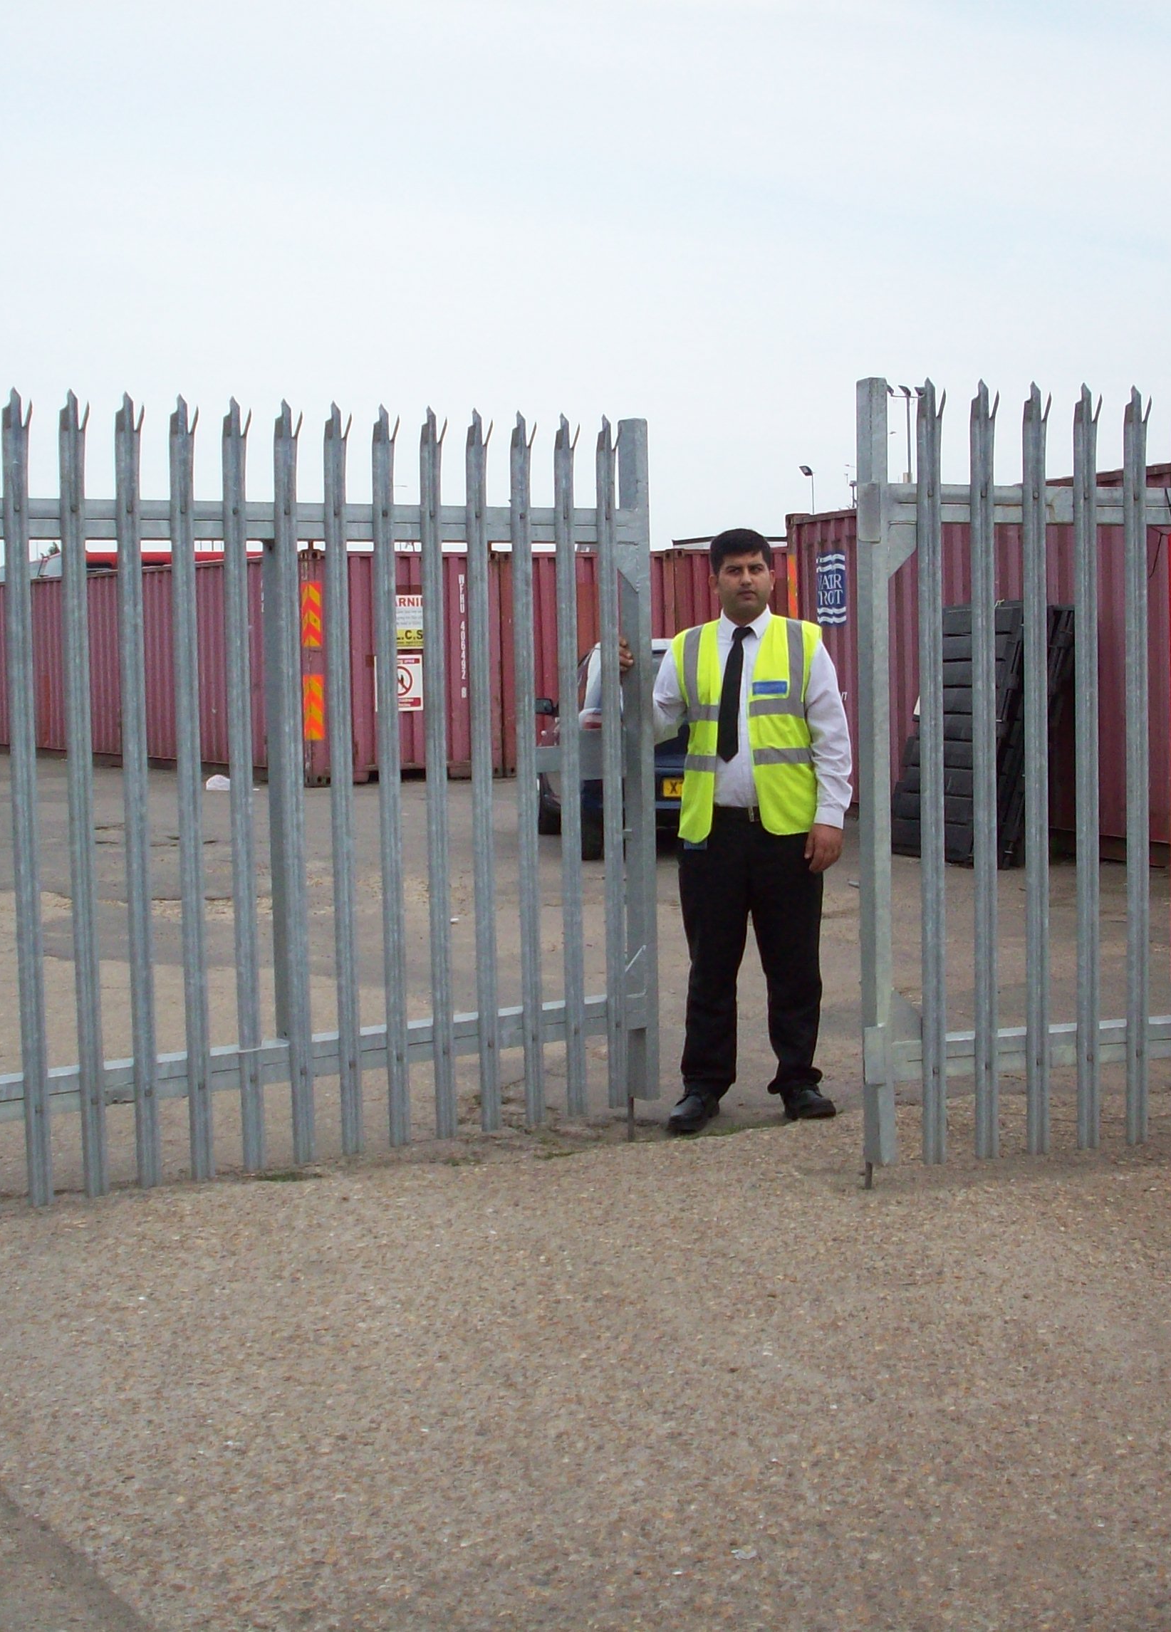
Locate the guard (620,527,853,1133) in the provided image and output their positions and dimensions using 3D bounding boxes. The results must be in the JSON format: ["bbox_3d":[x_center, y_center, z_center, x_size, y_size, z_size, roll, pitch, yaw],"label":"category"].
[{"bbox_3d":[0.440,0.025,6.790,0.680,1.730,0.450,-1,4,8],"label":"guard"}]

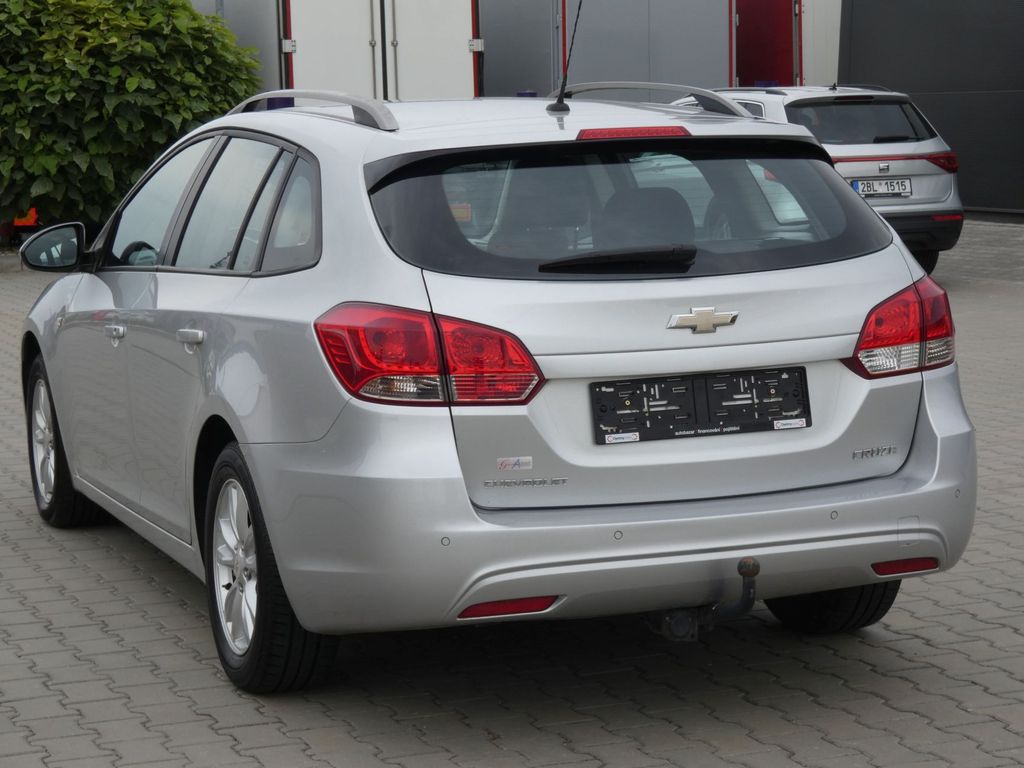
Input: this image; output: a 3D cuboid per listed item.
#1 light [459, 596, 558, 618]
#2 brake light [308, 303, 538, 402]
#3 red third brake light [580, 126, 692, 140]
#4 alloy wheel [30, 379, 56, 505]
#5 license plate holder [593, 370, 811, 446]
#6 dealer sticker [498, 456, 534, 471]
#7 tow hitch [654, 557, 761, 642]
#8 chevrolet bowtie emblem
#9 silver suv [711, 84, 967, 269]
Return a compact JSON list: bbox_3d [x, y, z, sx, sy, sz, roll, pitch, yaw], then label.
[{"bbox_3d":[-0.013,0.485,5.068,0.220,0.040,0.030,-2,6,-8],"label":"light"},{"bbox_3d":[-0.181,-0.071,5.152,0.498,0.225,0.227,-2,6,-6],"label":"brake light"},{"bbox_3d":[0.282,-0.590,5.499,0.295,0.030,0.035,-4,-8,-21],"label":"red third brake light"},{"bbox_3d":[-1.589,0.201,8.361,0.190,0.440,0.440,-4,7,-21],"label":"alloy wheel"},{"bbox_3d":[0.429,0.049,5.228,0.530,0.135,0.020,-4,-1,-21],"label":"license plate holder"},{"bbox_3d":[0.006,0.173,5.055,0.082,0.026,0.003,-2,0,-9],"label":"dealer sticker"},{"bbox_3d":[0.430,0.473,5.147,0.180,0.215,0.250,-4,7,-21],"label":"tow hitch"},{"bbox_3d":[0.426,-0.142,5.206,0.178,0.059,0.018,-4,-7,-21],"label":"chevrolet bowtie emblem"},{"bbox_3d":[2.087,-1.775,20.527,1.870,1.665,4.735,-4,7,-21],"label":"silver suv"}]

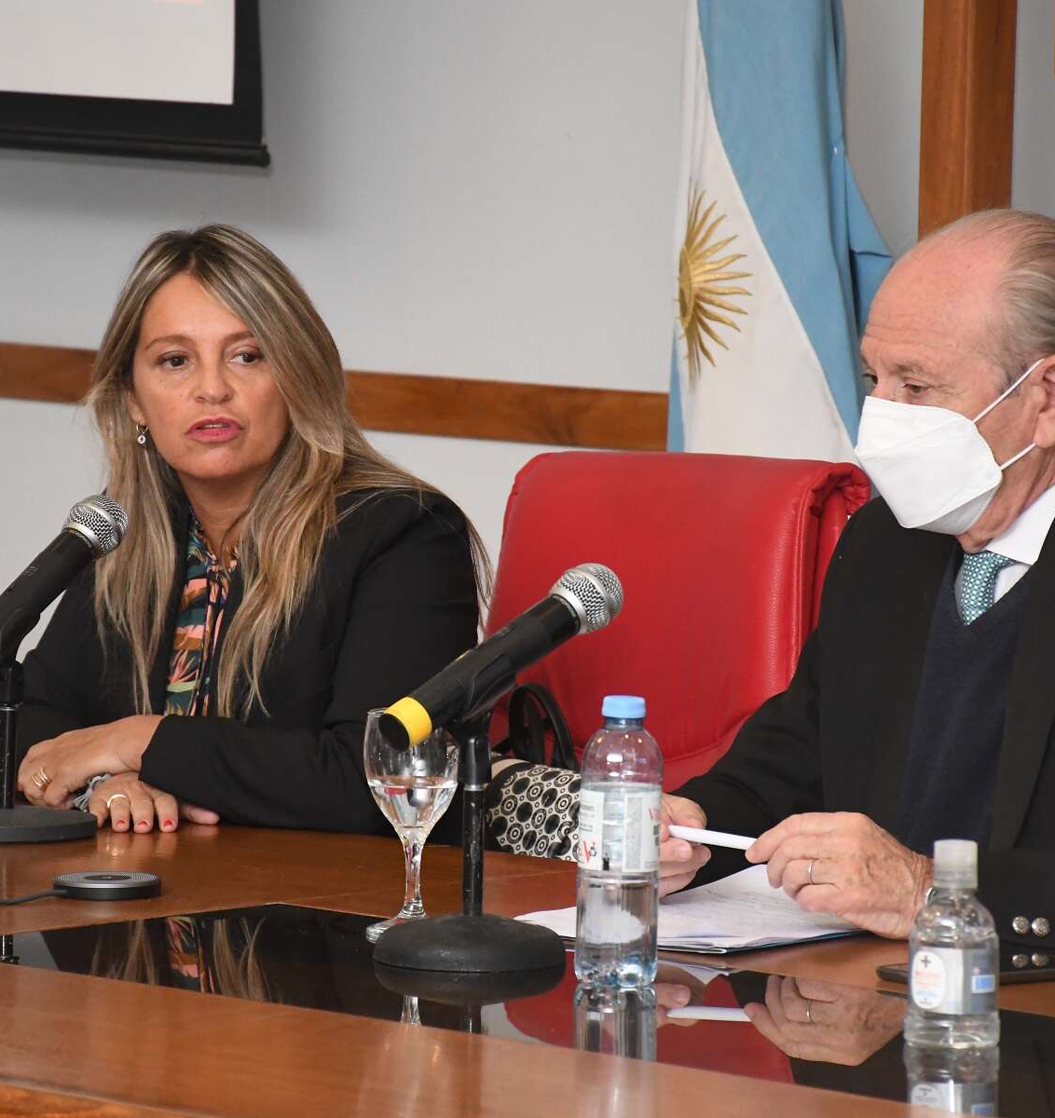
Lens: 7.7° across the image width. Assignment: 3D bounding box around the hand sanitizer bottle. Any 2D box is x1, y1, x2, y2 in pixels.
[{"bbox_3d":[0.299,0.270,5.497,0.064,0.141,0.064,1,5,0],"label":"hand sanitizer bottle"}]

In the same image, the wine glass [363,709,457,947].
[{"bbox_3d":[-0.088,0.204,6.035,0.074,0.173,0.074,1,5,0],"label":"wine glass"}]

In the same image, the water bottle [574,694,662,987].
[{"bbox_3d":[0.068,0.208,5.790,0.062,0.211,0.062,1,5,0],"label":"water bottle"}]

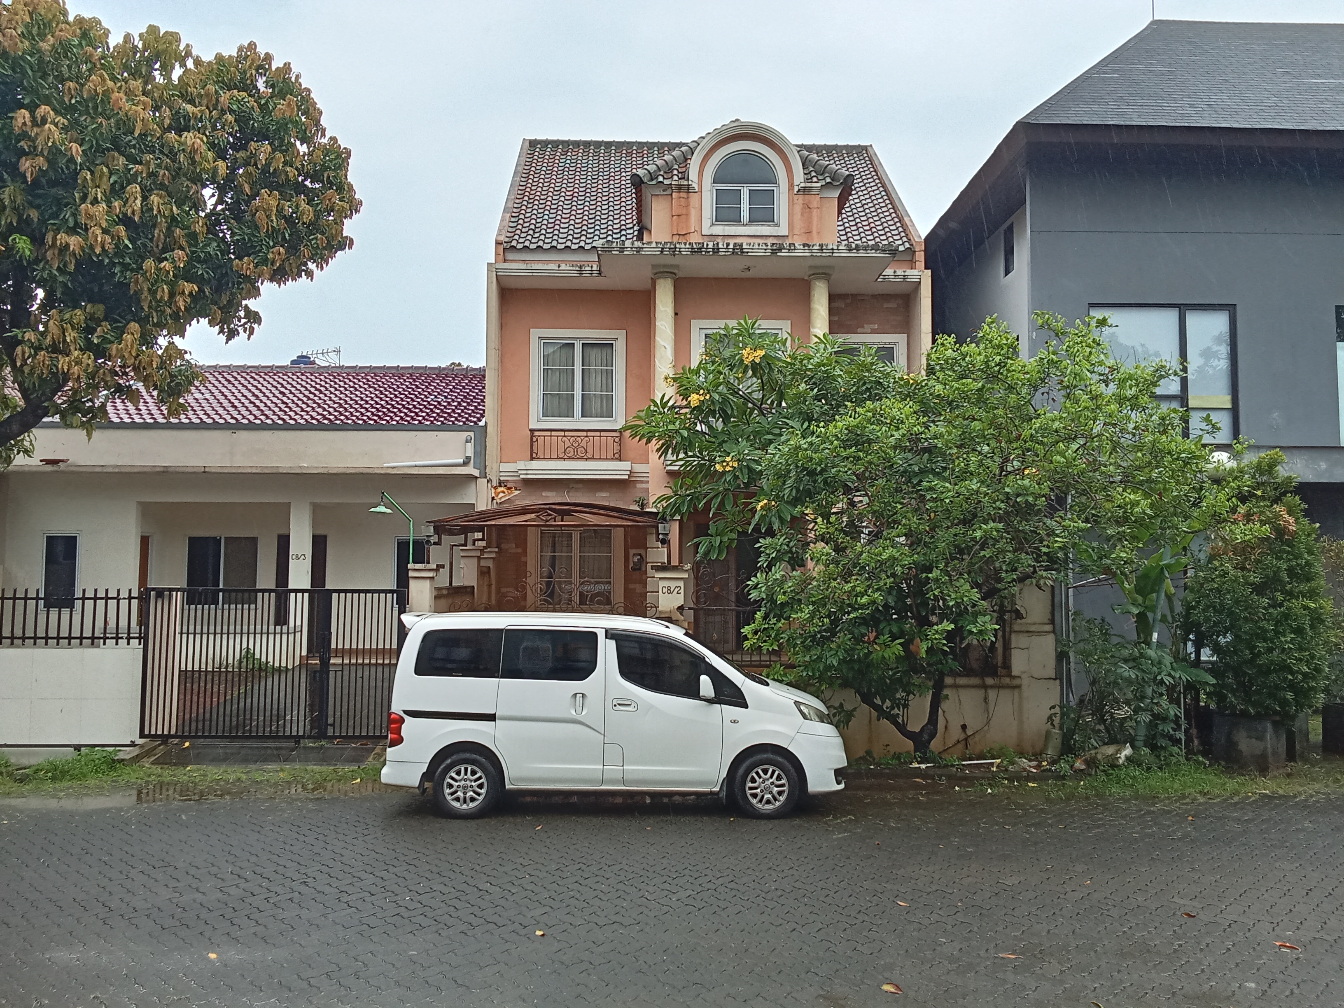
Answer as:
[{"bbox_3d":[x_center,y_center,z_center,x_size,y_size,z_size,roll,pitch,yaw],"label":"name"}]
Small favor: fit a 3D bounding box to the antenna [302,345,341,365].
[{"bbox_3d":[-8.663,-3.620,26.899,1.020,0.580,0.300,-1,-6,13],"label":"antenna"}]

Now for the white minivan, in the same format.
[{"bbox_3d":[-0.533,1.998,10.714,4.400,1.850,1.720,0,-5,-1],"label":"white minivan"}]

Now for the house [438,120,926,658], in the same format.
[{"bbox_3d":[0.659,-2.163,23.719,8.150,12.200,9.800,0,-5,-1],"label":"house"}]

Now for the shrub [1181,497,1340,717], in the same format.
[{"bbox_3d":[7.028,1.232,12.984,1.840,2.570,1.600,0,-5,-1],"label":"shrub"}]

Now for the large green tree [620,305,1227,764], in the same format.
[{"bbox_3d":[3.215,0.364,13.468,7.480,5.440,5.000,0,-5,-1],"label":"large green tree"}]

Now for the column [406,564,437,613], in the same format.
[{"bbox_3d":[-3.133,1.913,13.621,0.390,2.290,0.390,0,-5,-1],"label":"column"}]

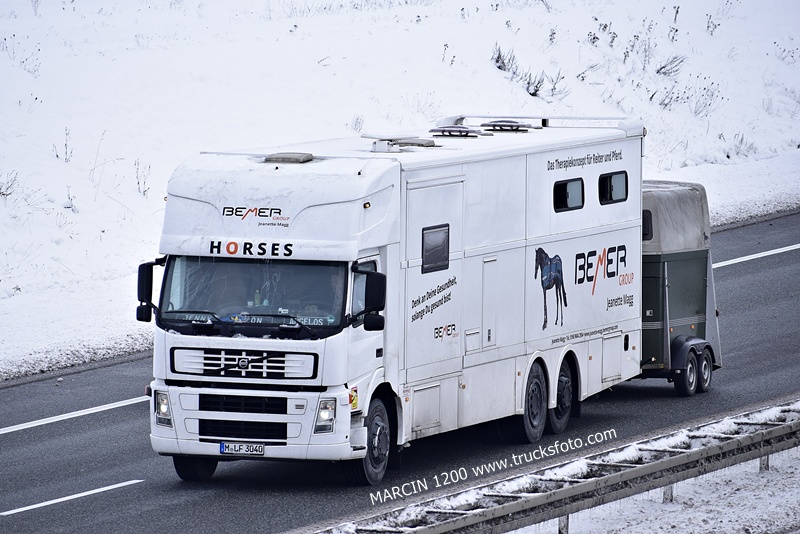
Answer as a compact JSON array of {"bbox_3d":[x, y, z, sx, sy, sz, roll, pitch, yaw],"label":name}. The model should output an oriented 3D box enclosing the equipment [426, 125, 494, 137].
[{"bbox_3d":[0.739,-1.715,82.755,0.570,0.150,0.520,2,4,19],"label":"equipment"}]

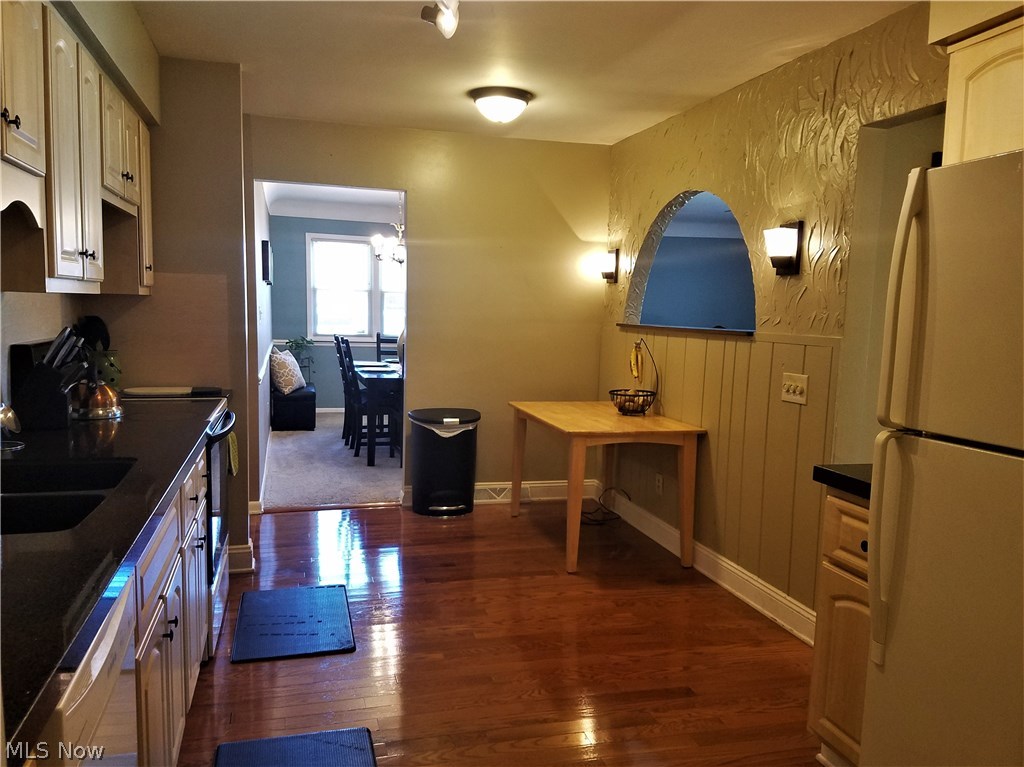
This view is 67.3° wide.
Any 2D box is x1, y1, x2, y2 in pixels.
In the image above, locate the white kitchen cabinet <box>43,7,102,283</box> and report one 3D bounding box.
[{"bbox_3d":[-1.472,-0.666,2.261,0.345,0.782,0.615,0,6,-16],"label":"white kitchen cabinet"}]

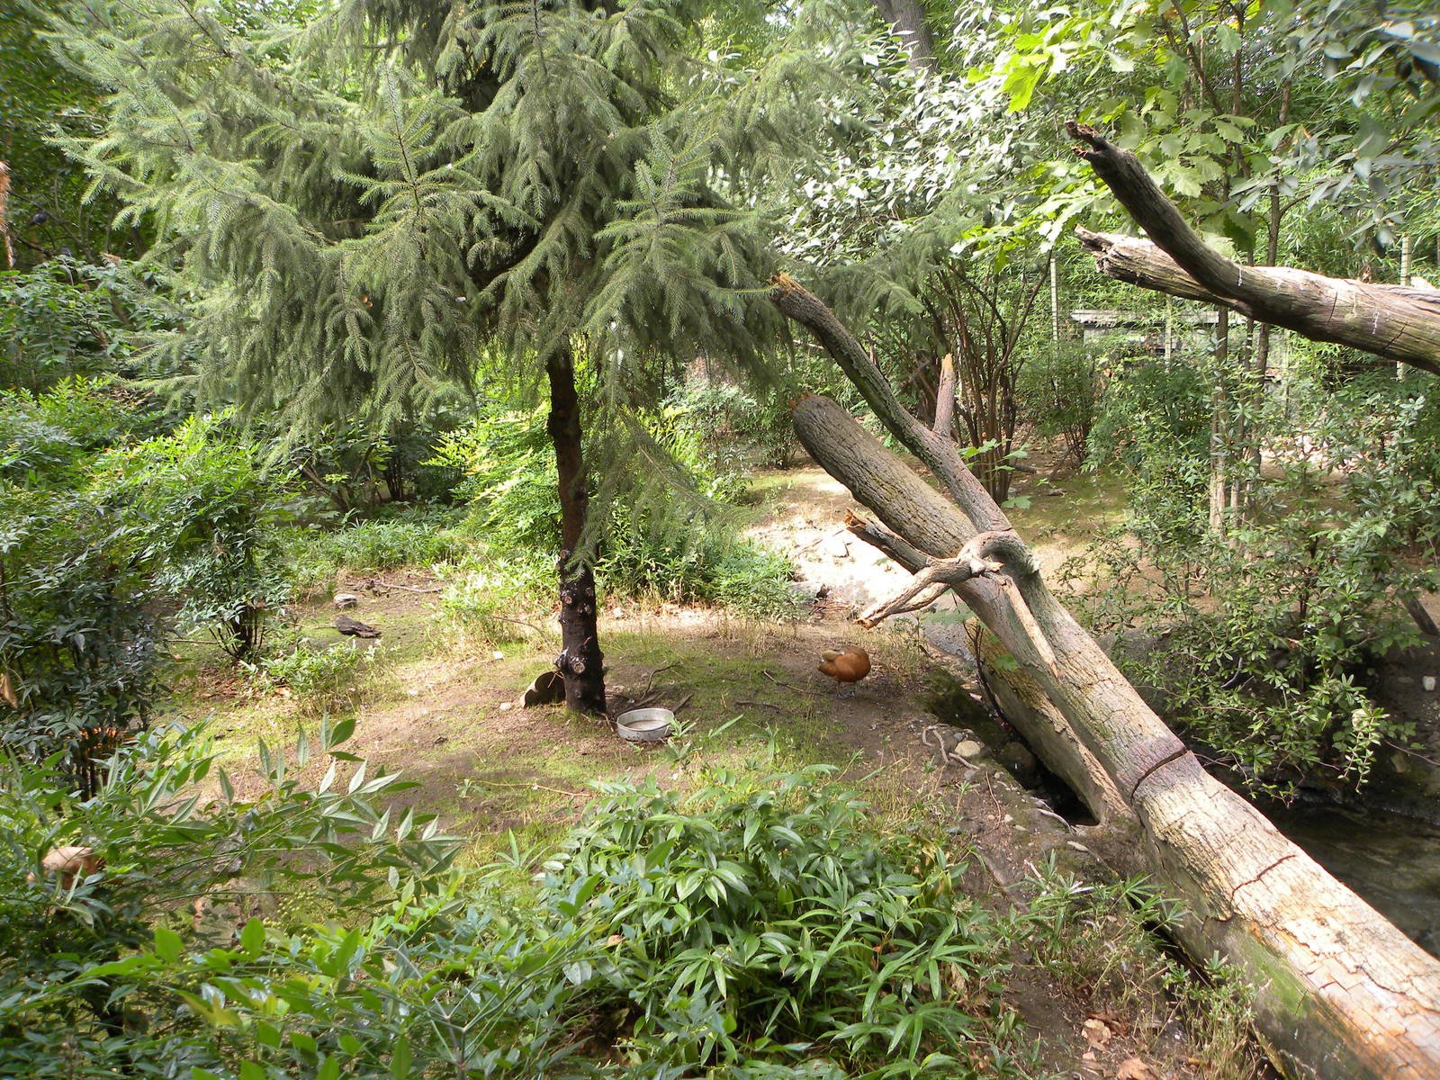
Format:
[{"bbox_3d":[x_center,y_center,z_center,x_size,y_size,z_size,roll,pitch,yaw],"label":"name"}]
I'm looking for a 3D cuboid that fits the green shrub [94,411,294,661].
[{"bbox_3d":[-3.857,-0.062,8.000,1.400,1.750,1.250,-3,12,0],"label":"green shrub"}]

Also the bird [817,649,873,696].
[{"bbox_3d":[0.765,0.786,6.633,0.345,0.285,0.220,-4,12,-3],"label":"bird"}]

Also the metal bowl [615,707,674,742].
[{"bbox_3d":[-0.430,1.067,6.186,0.325,0.057,0.325,-3,12,0],"label":"metal bowl"}]

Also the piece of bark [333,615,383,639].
[{"bbox_3d":[-3.069,0.724,9.160,0.410,0.090,0.200,6,15,32],"label":"piece of bark"}]

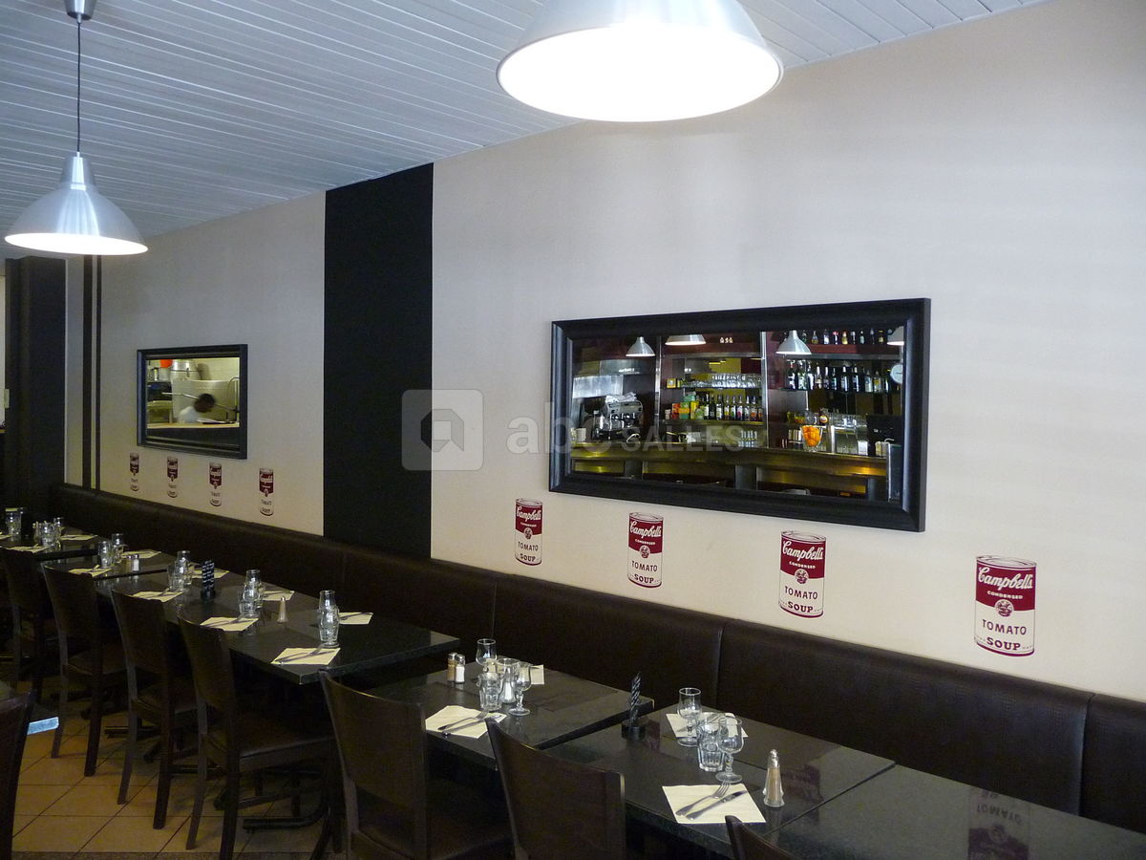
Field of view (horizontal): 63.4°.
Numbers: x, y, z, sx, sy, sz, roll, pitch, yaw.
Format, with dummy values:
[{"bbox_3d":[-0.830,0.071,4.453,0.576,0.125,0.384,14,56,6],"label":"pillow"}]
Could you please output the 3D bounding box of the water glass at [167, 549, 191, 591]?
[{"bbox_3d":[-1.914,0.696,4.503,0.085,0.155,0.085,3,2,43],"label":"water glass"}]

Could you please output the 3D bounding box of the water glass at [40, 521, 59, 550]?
[{"bbox_3d":[-3.146,0.646,5.577,0.082,0.150,0.082,3,2,43],"label":"water glass"}]

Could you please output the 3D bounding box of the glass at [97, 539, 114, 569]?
[{"bbox_3d":[-2.542,0.678,5.052,0.075,0.138,0.075,3,2,43],"label":"glass"}]

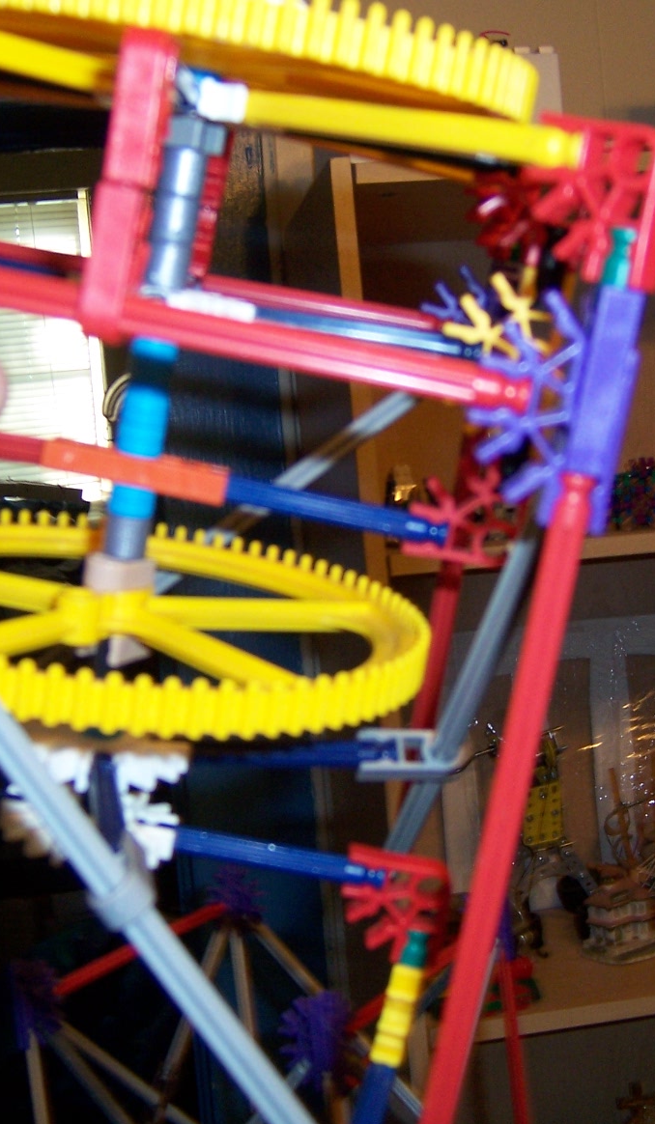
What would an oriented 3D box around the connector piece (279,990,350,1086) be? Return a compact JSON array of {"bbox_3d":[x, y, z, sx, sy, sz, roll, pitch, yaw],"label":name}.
[{"bbox_3d":[-0.005,0.182,0.544,0.022,0.037,0.022,-4,3,33],"label":"connector piece"}]

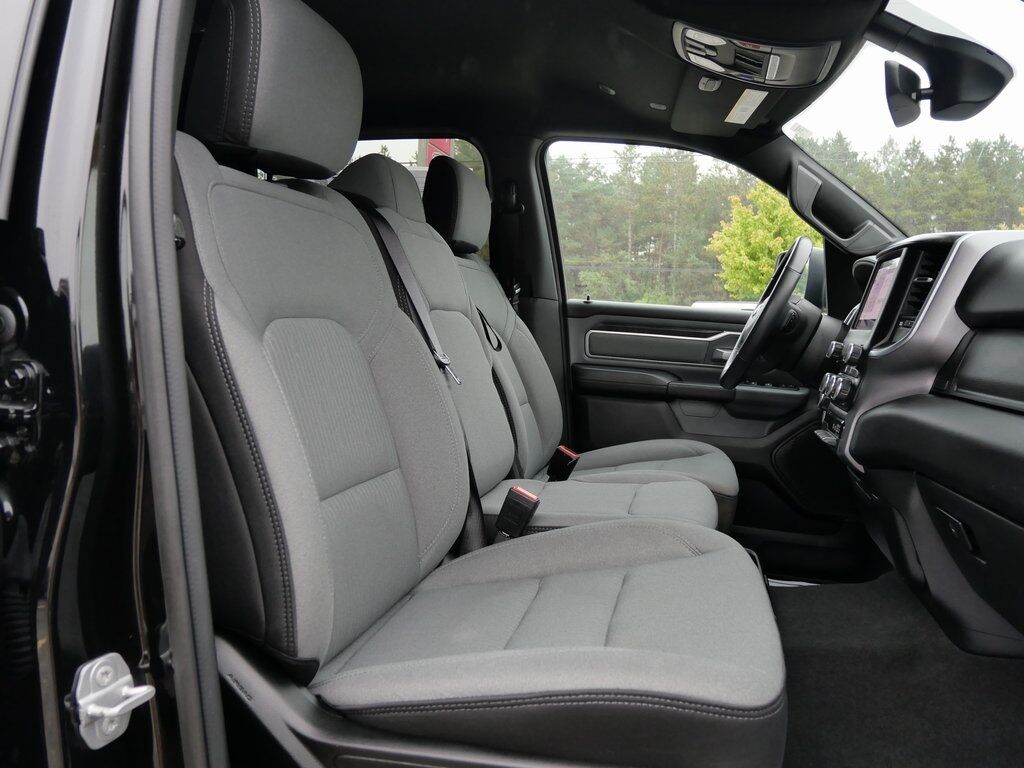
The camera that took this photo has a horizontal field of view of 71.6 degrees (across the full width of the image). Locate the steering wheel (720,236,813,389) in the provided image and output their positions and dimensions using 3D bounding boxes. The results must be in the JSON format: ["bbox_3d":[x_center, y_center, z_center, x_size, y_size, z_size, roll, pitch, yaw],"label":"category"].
[{"bbox_3d":[0.586,-0.160,1.629,0.100,0.380,0.380,28,10,11],"label":"steering wheel"}]

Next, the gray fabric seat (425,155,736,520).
[{"bbox_3d":[0.153,-0.067,1.745,0.820,1.000,0.540,2,5,14],"label":"gray fabric seat"}]

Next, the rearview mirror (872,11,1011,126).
[{"bbox_3d":[0.686,-0.513,1.153,0.190,0.160,0.250,3,5,26],"label":"rearview mirror"}]

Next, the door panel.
[{"bbox_3d":[0.589,0.132,2.033,0.930,0.710,0.140,2,5,14],"label":"door panel"}]

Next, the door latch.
[{"bbox_3d":[-0.315,0.249,0.558,0.034,0.067,0.050,2,5,14],"label":"door latch"}]

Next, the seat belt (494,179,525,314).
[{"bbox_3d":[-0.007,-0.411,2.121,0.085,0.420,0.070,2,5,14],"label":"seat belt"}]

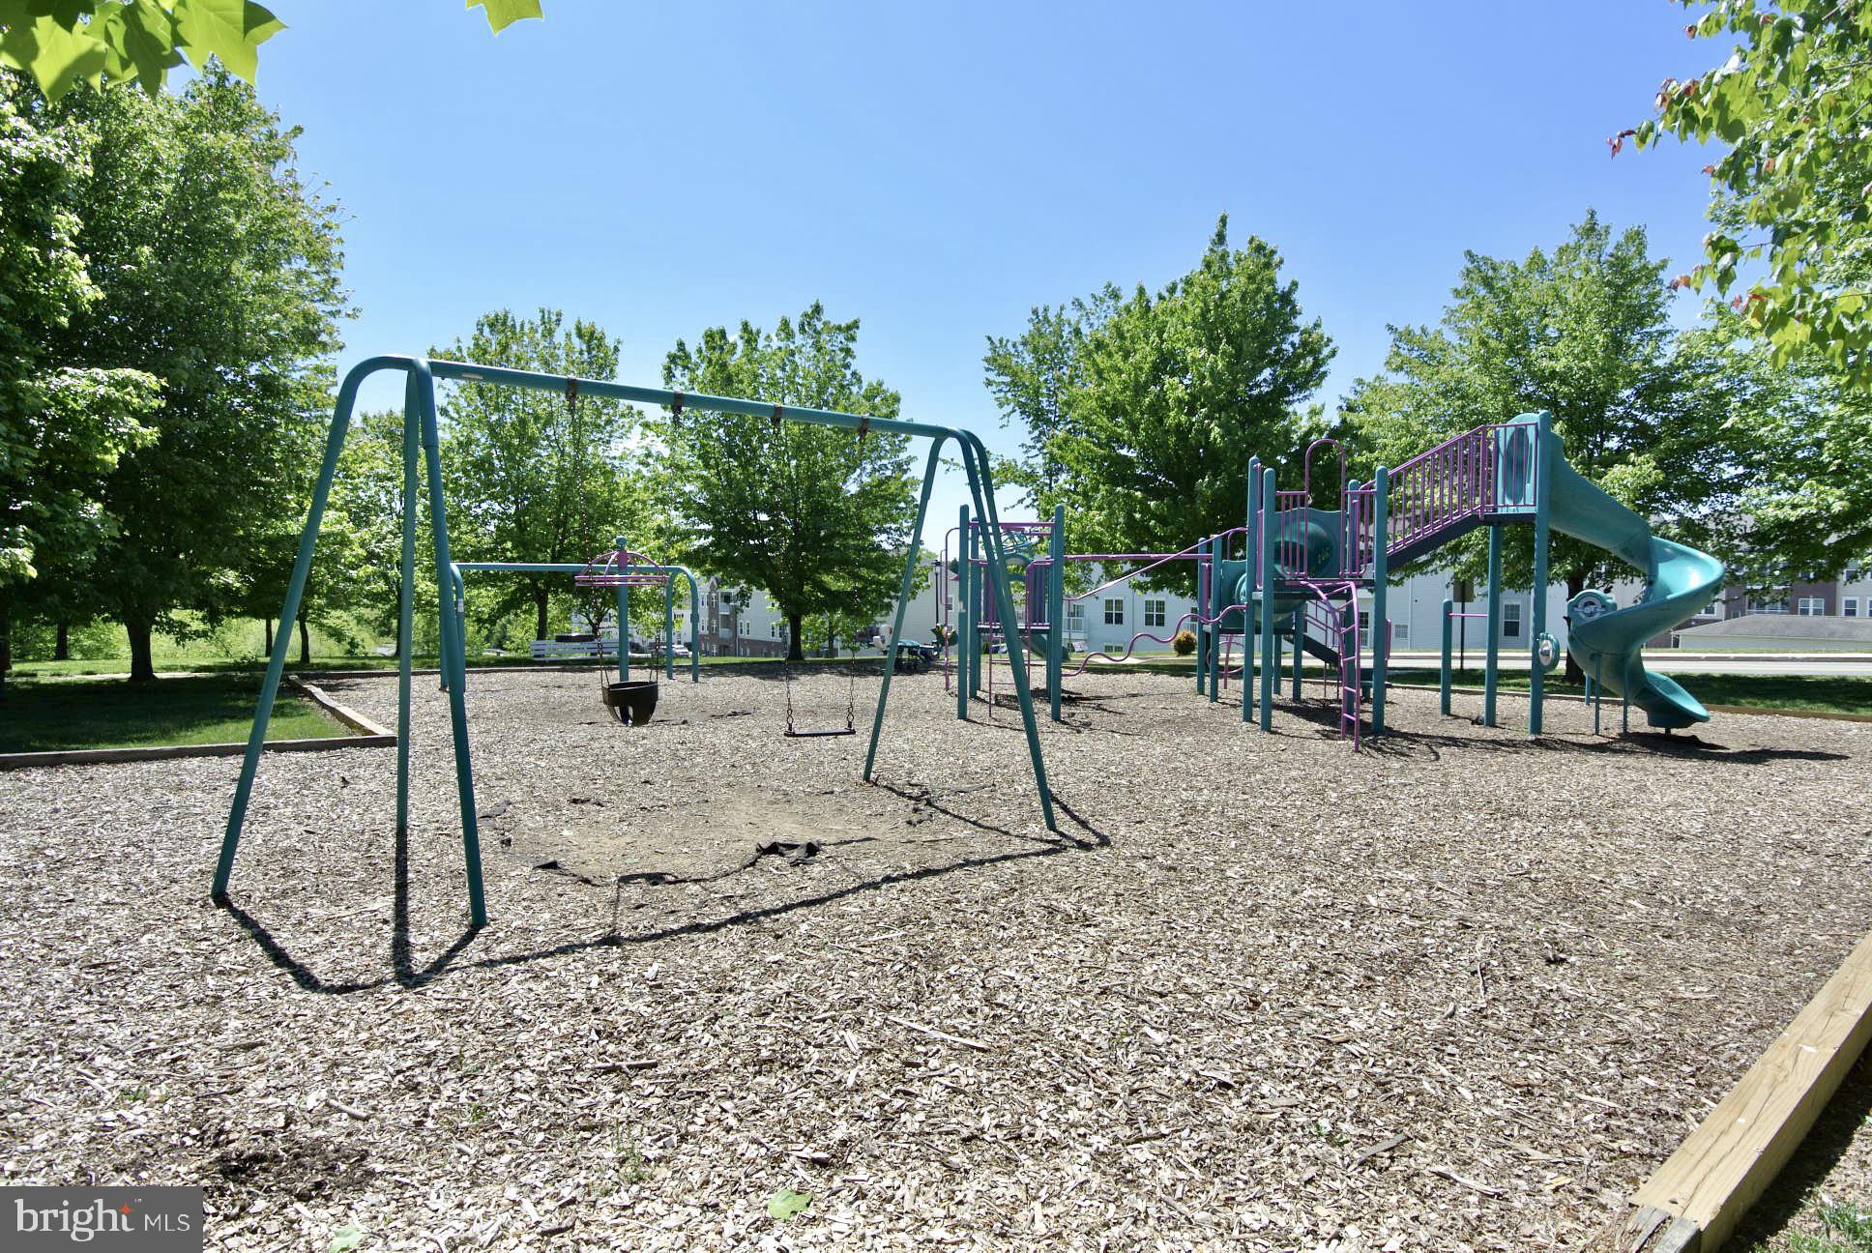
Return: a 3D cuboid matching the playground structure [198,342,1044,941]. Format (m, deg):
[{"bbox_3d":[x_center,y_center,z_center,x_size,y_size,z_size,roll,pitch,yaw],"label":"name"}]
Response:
[{"bbox_3d":[-1.165,-0.030,5.453,4.850,2.450,2.090,-1,3,-37],"label":"playground structure"}]

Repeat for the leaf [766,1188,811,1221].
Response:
[{"bbox_3d":[-0.318,1.235,2.020,0.097,0.020,0.085,0,2,0],"label":"leaf"}]

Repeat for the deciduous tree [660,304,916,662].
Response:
[{"bbox_3d":[-4.078,-3.995,26.000,7.000,9.780,6.800,0,2,0],"label":"deciduous tree"}]

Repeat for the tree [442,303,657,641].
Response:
[{"bbox_3d":[-11.690,-4.303,28.000,6.100,10.270,6.100,0,2,0],"label":"tree"}]

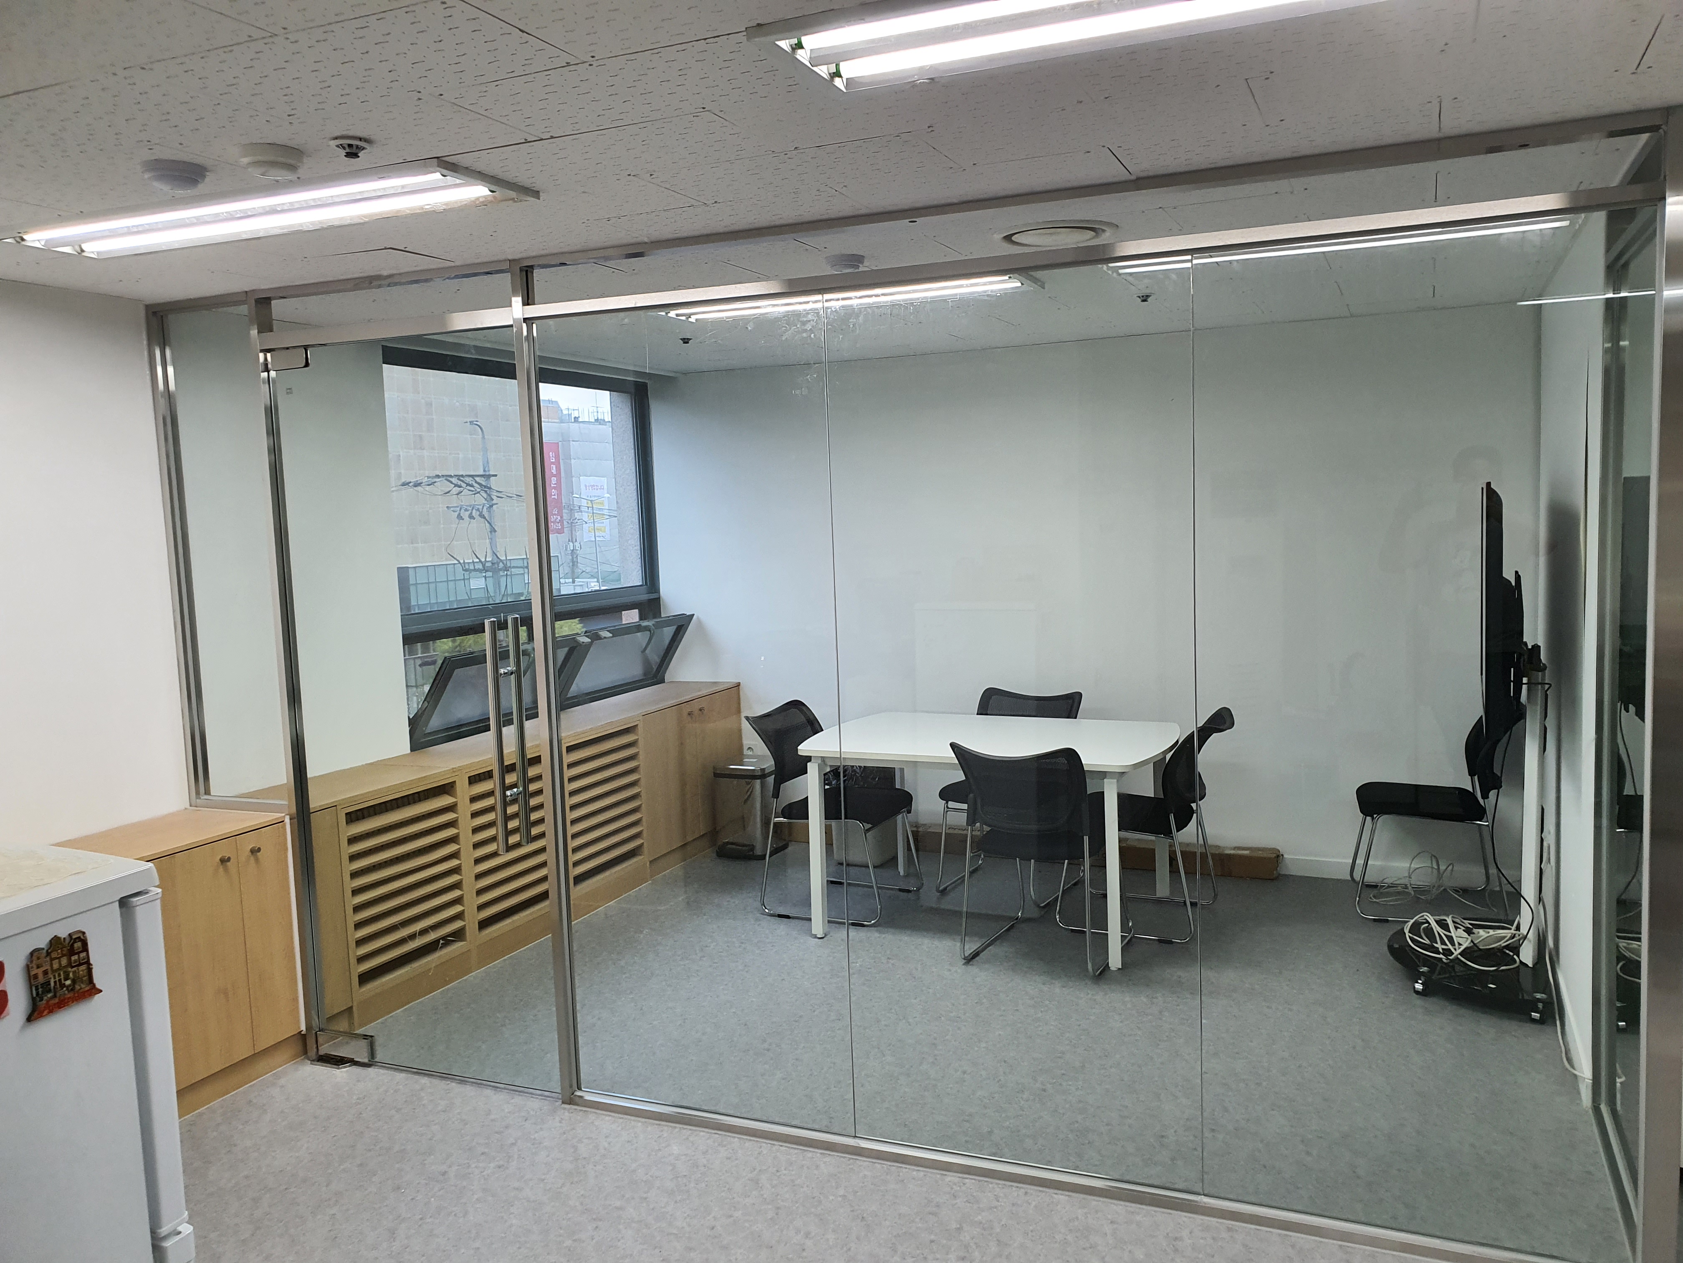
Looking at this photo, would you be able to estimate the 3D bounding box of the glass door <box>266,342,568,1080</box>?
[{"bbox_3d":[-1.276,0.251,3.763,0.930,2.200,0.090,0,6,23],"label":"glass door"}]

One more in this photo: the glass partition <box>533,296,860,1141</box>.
[{"bbox_3d":[-0.407,0.239,3.405,0.880,2.170,0.050,0,6,23],"label":"glass partition"}]

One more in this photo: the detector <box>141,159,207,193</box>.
[{"bbox_3d":[-1.287,-0.873,2.441,0.112,0.046,0.112,0,6,23],"label":"detector"}]

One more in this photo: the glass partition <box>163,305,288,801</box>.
[{"bbox_3d":[-1.944,-0.228,3.988,0.370,1.550,0.050,0,6,23],"label":"glass partition"}]

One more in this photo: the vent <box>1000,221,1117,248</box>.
[{"bbox_3d":[0.575,-1.042,3.358,0.320,0.035,0.320,0,6,23],"label":"vent"}]

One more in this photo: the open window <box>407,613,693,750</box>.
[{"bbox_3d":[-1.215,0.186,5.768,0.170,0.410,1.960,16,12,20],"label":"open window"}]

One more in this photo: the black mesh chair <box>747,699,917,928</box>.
[{"bbox_3d":[-0.032,0.746,5.413,0.580,0.835,0.530,0,6,23],"label":"black mesh chair"}]

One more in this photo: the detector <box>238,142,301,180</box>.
[{"bbox_3d":[-1.066,-0.875,2.373,0.112,0.046,0.112,0,6,23],"label":"detector"}]

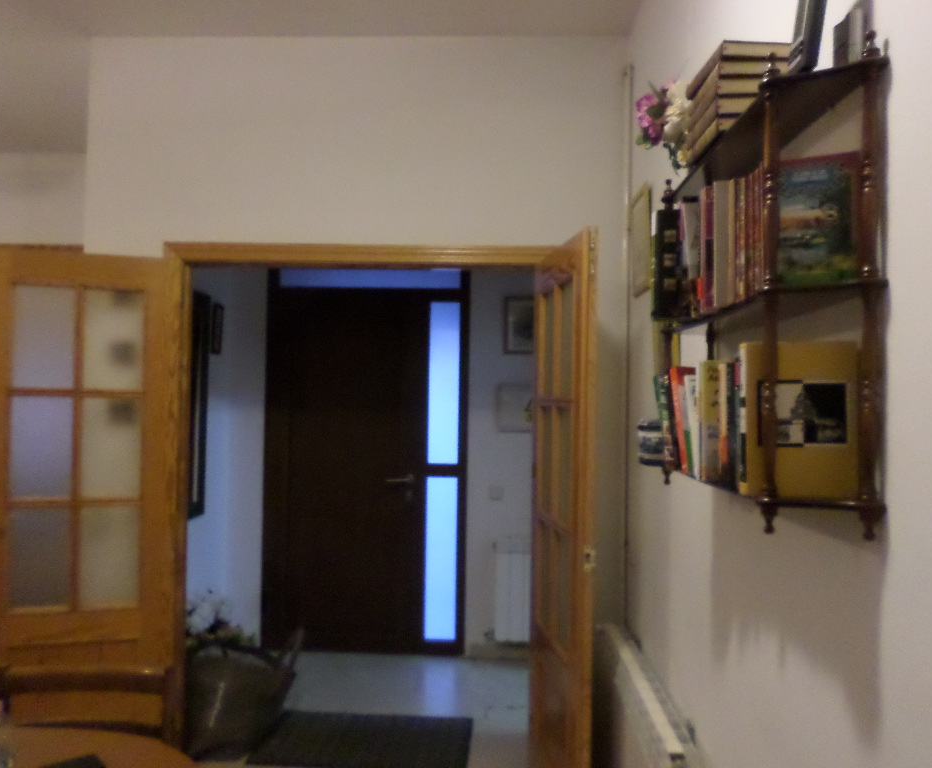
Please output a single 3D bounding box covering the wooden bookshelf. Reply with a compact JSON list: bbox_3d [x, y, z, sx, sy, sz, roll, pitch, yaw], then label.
[{"bbox_3d":[0.513,-0.128,1.401,0.152,0.710,0.800,1,-1,2],"label":"wooden bookshelf"}]

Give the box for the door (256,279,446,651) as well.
[{"bbox_3d":[-0.714,0.520,4.488,1.010,2.180,0.080,1,-1,2],"label":"door"}]

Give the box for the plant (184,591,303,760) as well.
[{"bbox_3d":[-1.063,1.262,3.341,0.580,0.630,0.540,1,-1,2],"label":"plant"}]

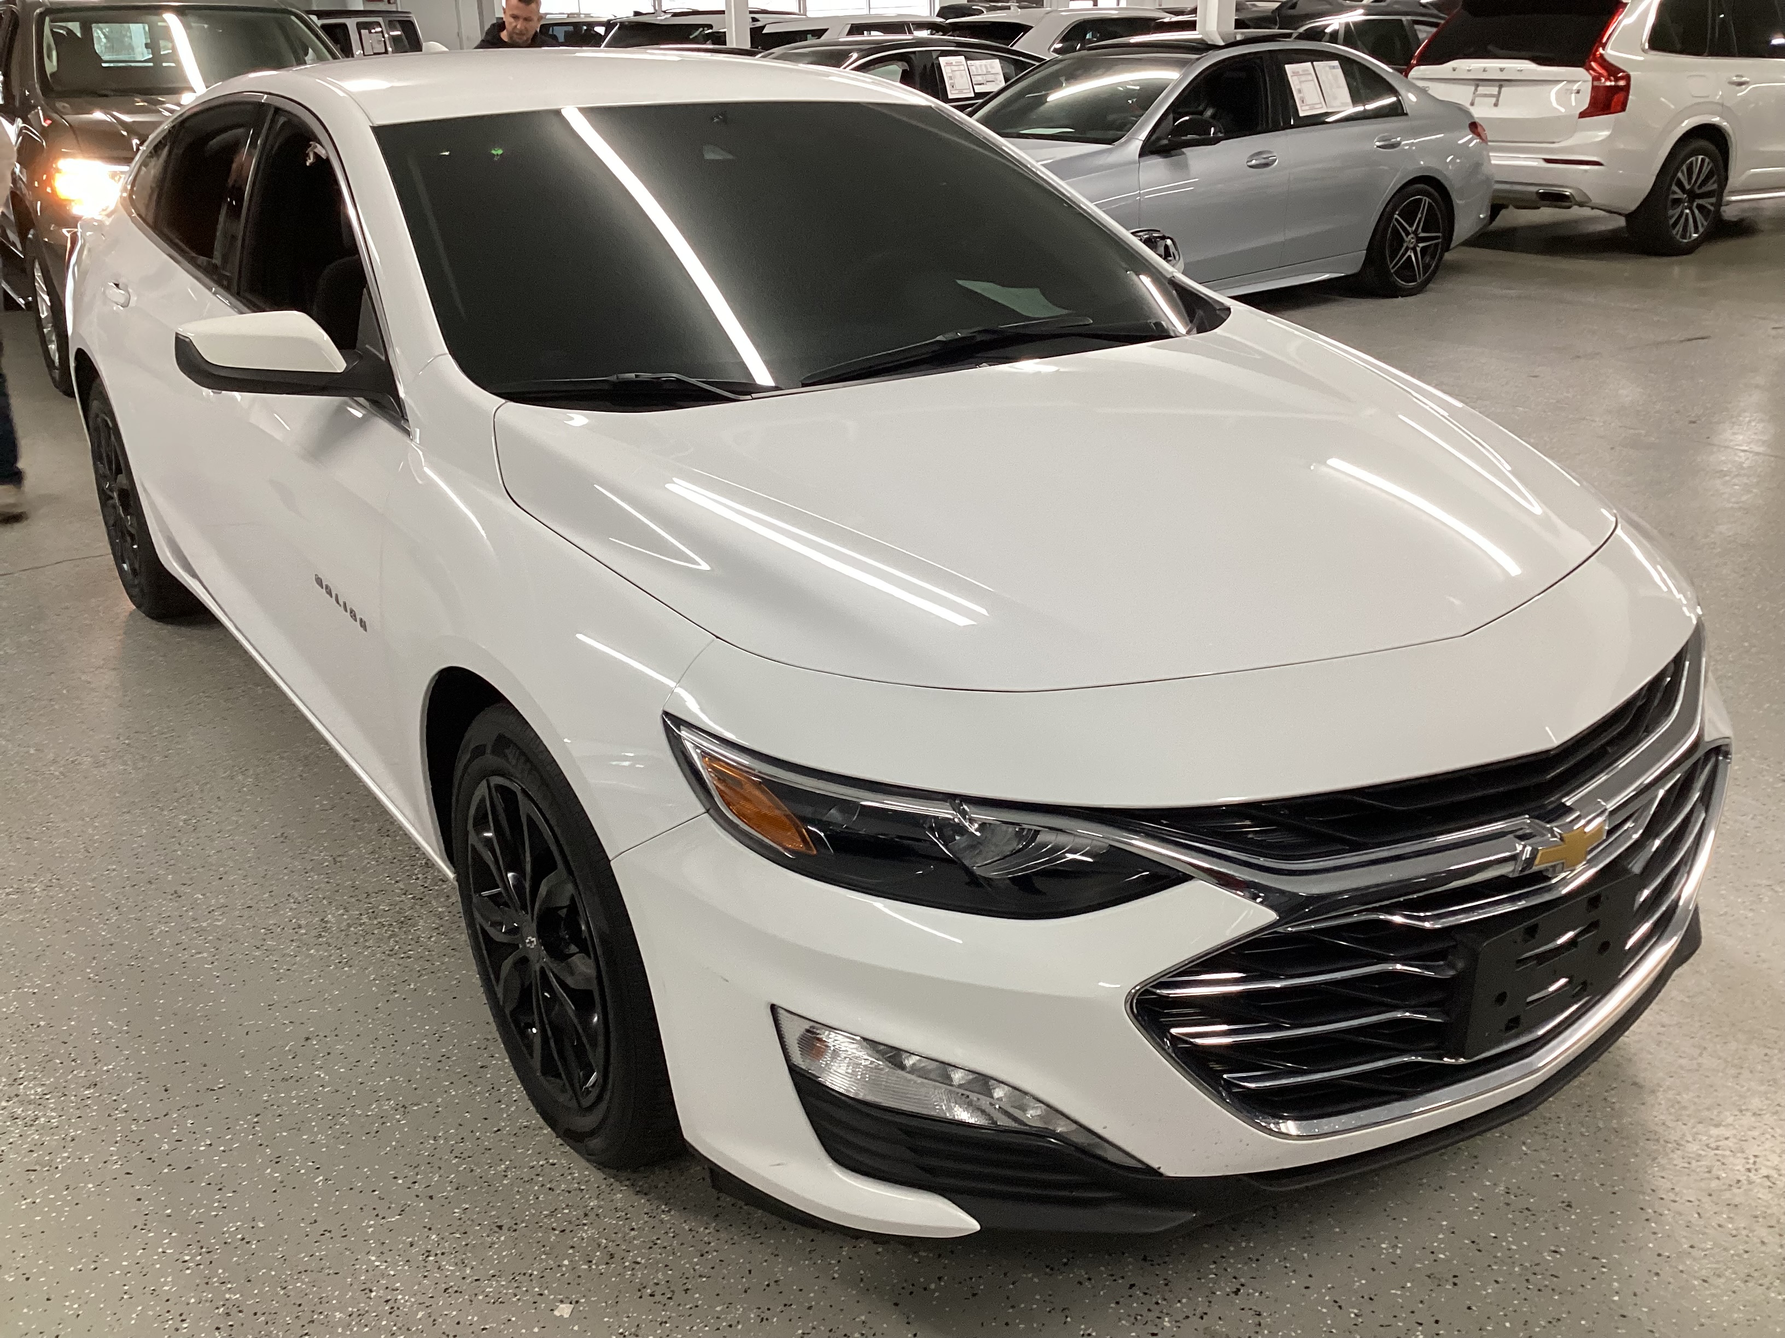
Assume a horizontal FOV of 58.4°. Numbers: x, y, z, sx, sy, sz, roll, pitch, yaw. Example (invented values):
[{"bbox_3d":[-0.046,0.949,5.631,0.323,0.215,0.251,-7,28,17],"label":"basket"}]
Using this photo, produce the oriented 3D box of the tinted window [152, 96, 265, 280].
[{"bbox_3d":[-1.362,-0.980,3.180,0.080,0.330,0.930,14,9,-39],"label":"tinted window"}]

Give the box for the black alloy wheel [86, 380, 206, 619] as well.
[{"bbox_3d":[-2.020,-0.497,4.395,0.230,0.670,0.670,-14,25,-32],"label":"black alloy wheel"}]

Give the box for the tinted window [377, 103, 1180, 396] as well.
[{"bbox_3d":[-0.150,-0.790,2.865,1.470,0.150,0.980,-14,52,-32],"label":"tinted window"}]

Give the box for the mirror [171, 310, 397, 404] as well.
[{"bbox_3d":[-0.877,-0.446,2.287,0.250,0.140,0.180,-14,25,-32],"label":"mirror"}]

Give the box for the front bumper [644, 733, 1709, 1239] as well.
[{"bbox_3d":[0.605,0.311,2.118,1.840,0.490,0.620,-14,25,-32],"label":"front bumper"}]

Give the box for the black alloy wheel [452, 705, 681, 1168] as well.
[{"bbox_3d":[-0.410,0.351,2.228,0.230,0.670,0.670,-14,25,-32],"label":"black alloy wheel"}]

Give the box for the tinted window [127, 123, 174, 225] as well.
[{"bbox_3d":[-1.702,-1.144,3.647,0.060,0.210,0.380,14,9,-39],"label":"tinted window"}]

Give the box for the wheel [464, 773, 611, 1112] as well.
[{"bbox_3d":[-0.439,0.359,2.209,0.150,0.475,0.475,-14,25,-32],"label":"wheel"}]

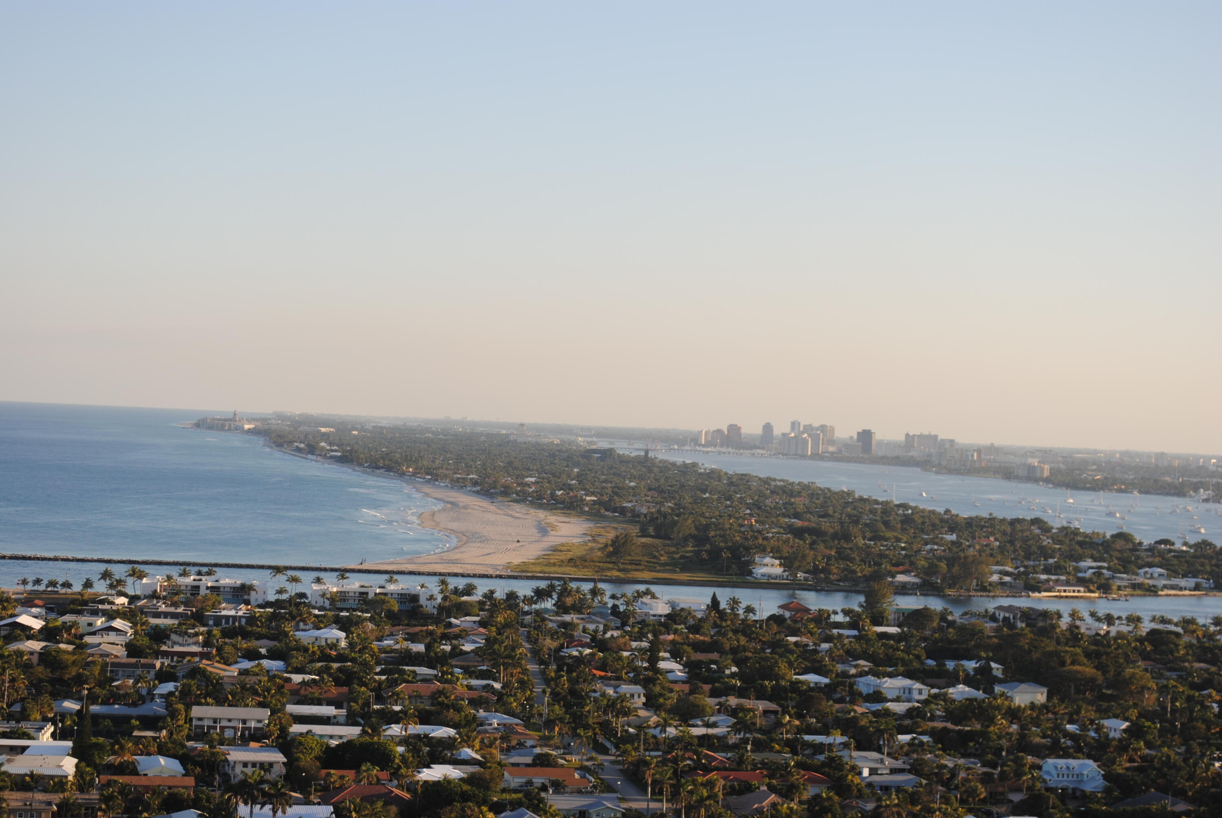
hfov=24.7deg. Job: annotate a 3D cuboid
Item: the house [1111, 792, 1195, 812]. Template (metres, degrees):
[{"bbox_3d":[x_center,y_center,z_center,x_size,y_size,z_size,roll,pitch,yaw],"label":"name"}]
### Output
[{"bbox_3d":[124.850,90.450,641.000,17.000,5.200,14.000,3,0,-5],"label":"house"}]

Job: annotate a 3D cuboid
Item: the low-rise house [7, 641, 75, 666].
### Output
[{"bbox_3d":[-177.280,76.650,866.000,20.000,6.900,15.000,3,0,-5],"label":"low-rise house"}]

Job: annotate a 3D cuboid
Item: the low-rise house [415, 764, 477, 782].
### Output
[{"bbox_3d":[-37.230,83.510,630.000,14.000,4.600,17.000,3,0,-5],"label":"low-rise house"}]

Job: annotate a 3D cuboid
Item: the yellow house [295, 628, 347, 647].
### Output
[{"bbox_3d":[-104.810,82.160,1000.820,18.000,6.500,13.000,3,0,-5],"label":"yellow house"}]

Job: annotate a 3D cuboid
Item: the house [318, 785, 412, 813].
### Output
[{"bbox_3d":[-53.250,84.170,600.820,19.000,5.500,14.000,3,0,-11],"label":"house"}]

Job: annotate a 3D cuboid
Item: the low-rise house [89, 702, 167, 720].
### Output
[{"bbox_3d":[-130.340,82.350,753.220,20.500,4.800,13.000,3,0,-5],"label":"low-rise house"}]

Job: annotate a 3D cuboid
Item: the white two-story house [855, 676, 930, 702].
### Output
[{"bbox_3d":[90.620,91.340,896.080,18.000,7.400,20.000,3,0,-12],"label":"white two-story house"}]

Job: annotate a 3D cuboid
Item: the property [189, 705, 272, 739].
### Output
[{"bbox_3d":[-99.070,81.510,724.830,19.700,7.200,14.000,3,0,-5],"label":"property"}]

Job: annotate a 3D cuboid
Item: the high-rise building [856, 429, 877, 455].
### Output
[{"bbox_3d":[666.180,92.850,7268.950,40.000,76.000,38.000,3,0,22],"label":"high-rise building"}]

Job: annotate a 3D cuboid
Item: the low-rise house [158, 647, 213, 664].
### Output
[{"bbox_3d":[-138.130,79.630,905.000,17.500,4.600,11.000,3,0,-5],"label":"low-rise house"}]

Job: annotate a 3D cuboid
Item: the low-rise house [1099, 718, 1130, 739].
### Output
[{"bbox_3d":[147.640,94.210,817.890,7.500,6.500,10.500,3,0,-12],"label":"low-rise house"}]

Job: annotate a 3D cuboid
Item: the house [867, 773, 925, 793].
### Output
[{"bbox_3d":[67.420,88.330,657.000,13.000,4.400,13.000,3,0,-5],"label":"house"}]

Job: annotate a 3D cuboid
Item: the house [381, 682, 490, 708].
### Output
[{"bbox_3d":[-50.150,83.190,811.000,30.000,4.900,18.000,3,0,-5],"label":"house"}]

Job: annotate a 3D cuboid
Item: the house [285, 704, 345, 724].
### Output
[{"bbox_3d":[-81.960,84.680,774.860,16.000,4.600,12.500,3,0,-5],"label":"house"}]

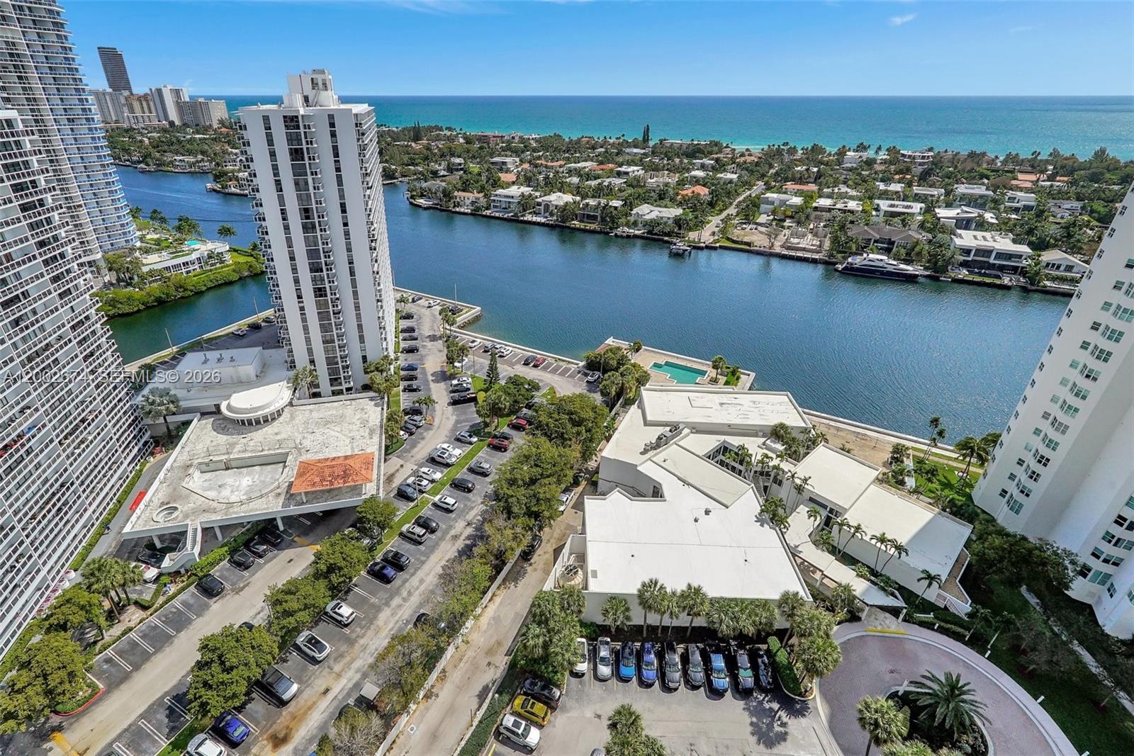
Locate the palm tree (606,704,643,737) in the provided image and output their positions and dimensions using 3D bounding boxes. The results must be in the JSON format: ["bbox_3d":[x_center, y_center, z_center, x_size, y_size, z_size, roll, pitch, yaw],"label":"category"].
[{"bbox_3d":[5.740,36.270,51.247,3.600,8.400,3.600,0,29,0],"label":"palm tree"}]

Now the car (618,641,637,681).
[{"bbox_3d":[7.650,35.246,63.164,1.830,1.600,4.750,0,29,-1],"label":"car"}]

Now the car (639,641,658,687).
[{"bbox_3d":[10.011,34.539,61.215,1.900,1.600,4.850,1,30,2],"label":"car"}]

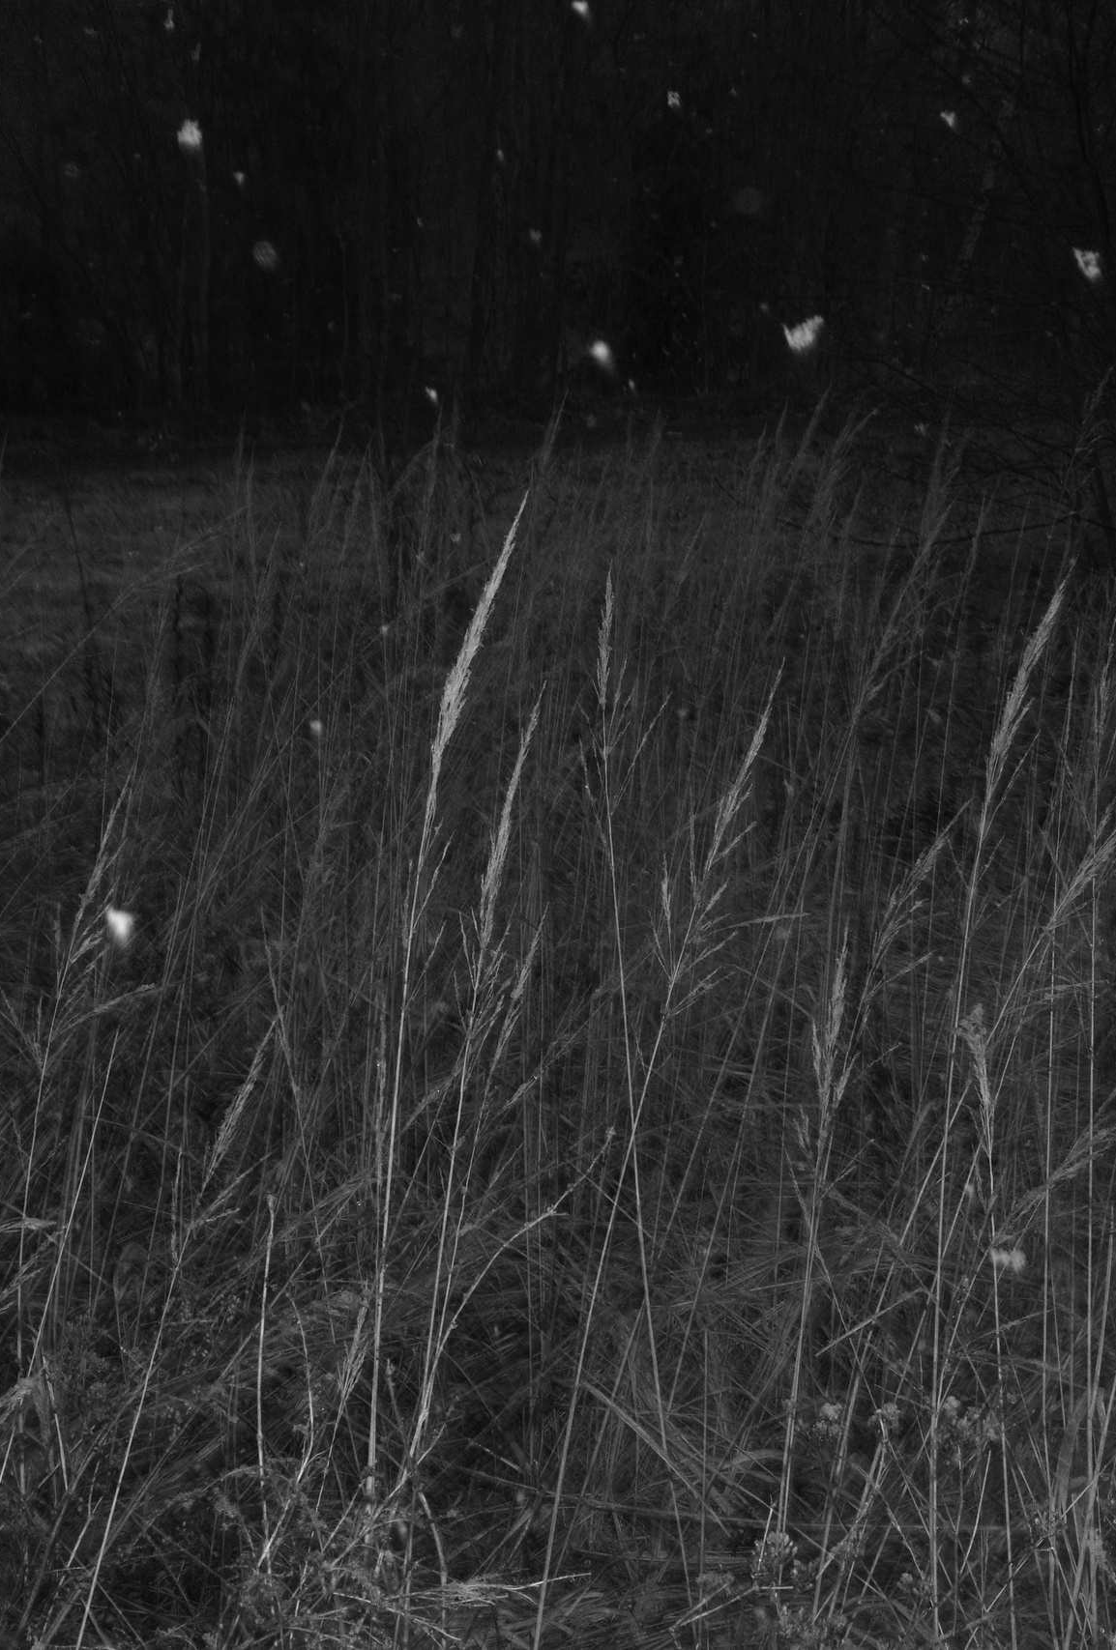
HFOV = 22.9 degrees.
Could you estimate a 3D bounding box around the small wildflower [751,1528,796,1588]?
[{"bbox_3d":[0.186,0.639,2.400,0.041,0.044,0.040,0,11,0],"label":"small wildflower"}]

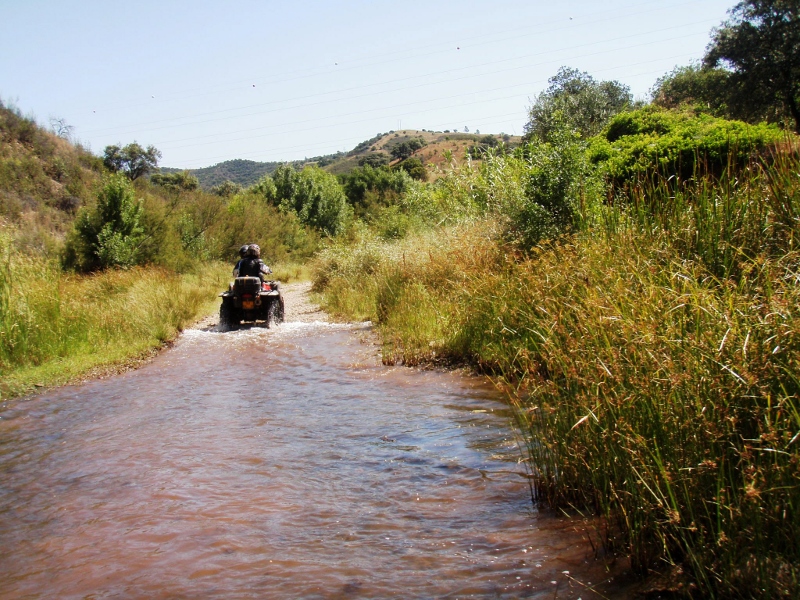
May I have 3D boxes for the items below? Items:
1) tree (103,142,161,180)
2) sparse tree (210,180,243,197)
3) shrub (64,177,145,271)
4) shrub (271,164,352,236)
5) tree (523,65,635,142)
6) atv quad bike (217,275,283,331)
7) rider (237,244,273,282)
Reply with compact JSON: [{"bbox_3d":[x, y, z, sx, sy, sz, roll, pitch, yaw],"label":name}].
[{"bbox_3d":[-22.930,-11.743,75.000,5.000,3.500,4.500,0,3,0],"label":"tree"},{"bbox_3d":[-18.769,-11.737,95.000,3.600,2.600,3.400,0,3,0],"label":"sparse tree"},{"bbox_3d":[-10.095,-2.613,30.000,2.750,3.350,2.600,0,3,0],"label":"shrub"},{"bbox_3d":[-4.535,-4.945,45.000,4.200,4.100,3.900,0,3,0],"label":"shrub"},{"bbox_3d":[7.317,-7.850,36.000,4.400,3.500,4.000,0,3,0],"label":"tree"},{"bbox_3d":[-3.027,0.041,17.900,1.200,1.120,2.050,0,3,-5],"label":"atv quad bike"},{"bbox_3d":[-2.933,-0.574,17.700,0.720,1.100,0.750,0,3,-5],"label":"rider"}]

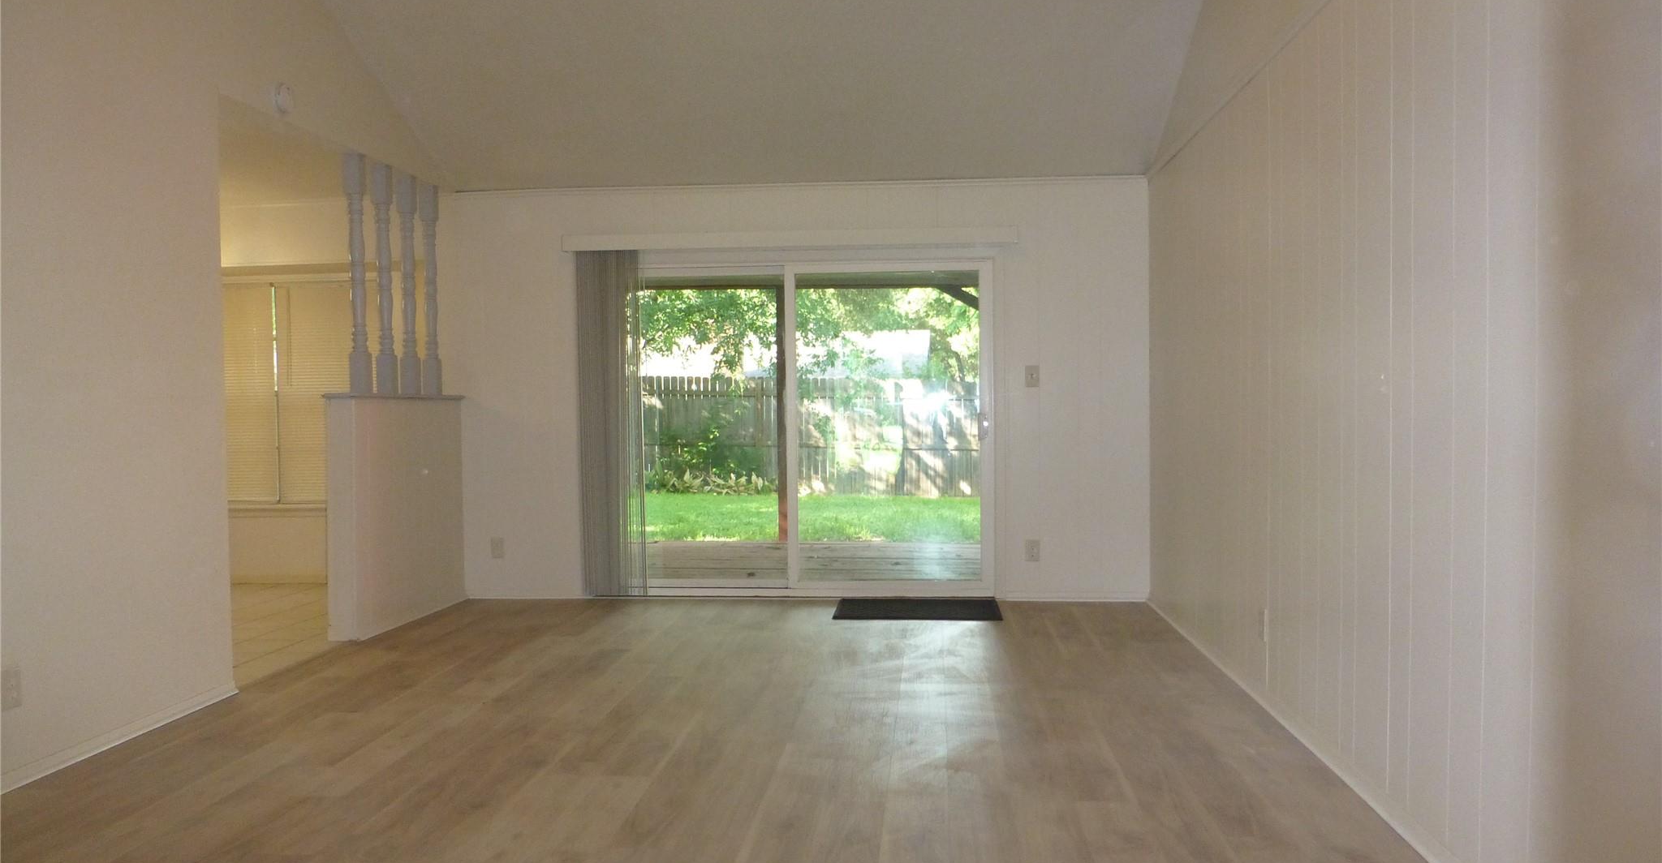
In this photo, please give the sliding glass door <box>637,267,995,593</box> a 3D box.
[{"bbox_3d":[-0.243,-0.005,6.929,2.426,1.989,0.110,0,2,5],"label":"sliding glass door"}]

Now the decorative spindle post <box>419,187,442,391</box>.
[{"bbox_3d":[-2.374,-0.841,6.856,0.080,1.236,0.080,0,2,5],"label":"decorative spindle post"}]

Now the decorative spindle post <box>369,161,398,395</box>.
[{"bbox_3d":[-2.426,-0.824,6.269,0.080,1.236,0.080,0,2,5],"label":"decorative spindle post"}]

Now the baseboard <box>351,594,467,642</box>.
[{"bbox_3d":[-2.318,1.016,6.462,0.018,0.060,1.234,0,2,7],"label":"baseboard"}]

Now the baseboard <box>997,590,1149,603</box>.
[{"bbox_3d":[1.427,0.970,6.777,0.875,0.068,0.018,0,2,5],"label":"baseboard"}]

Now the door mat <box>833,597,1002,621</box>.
[{"bbox_3d":[0.495,1.012,6.559,0.920,0.012,0.595,0,2,5],"label":"door mat"}]

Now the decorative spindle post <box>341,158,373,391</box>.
[{"bbox_3d":[-2.451,-0.815,5.983,0.080,1.236,0.080,0,2,5],"label":"decorative spindle post"}]

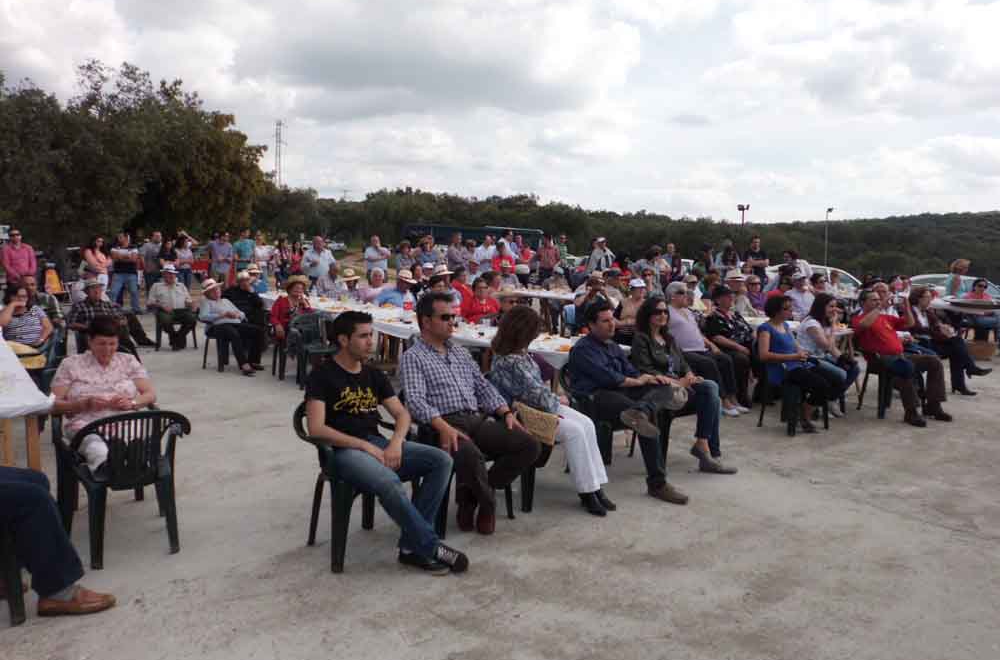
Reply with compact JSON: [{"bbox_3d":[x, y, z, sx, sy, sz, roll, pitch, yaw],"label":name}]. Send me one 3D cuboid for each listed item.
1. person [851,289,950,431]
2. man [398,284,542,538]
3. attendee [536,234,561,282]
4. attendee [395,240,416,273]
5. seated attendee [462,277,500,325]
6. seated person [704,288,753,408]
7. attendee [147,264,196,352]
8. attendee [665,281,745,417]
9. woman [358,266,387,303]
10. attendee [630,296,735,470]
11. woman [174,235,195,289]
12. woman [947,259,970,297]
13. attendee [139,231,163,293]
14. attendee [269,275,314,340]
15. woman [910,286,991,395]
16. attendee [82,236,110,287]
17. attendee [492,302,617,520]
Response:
[{"bbox_3d":[4.046,0.245,7.569,0.600,1.260,0.880,-2,7,-29],"label":"person"},{"bbox_3d":[-0.155,0.475,4.419,0.680,1.350,0.740,-5,9,-38],"label":"man"},{"bbox_3d":[0.991,-1.090,15.480,0.520,1.760,0.330,-1,7,-11],"label":"attendee"},{"bbox_3d":[-1.939,-1.035,15.578,0.480,1.660,0.360,-2,7,-30],"label":"attendee"},{"bbox_3d":[-0.193,0.031,8.800,0.500,1.260,0.720,0,7,-14],"label":"seated attendee"},{"bbox_3d":[2.357,0.212,7.616,0.550,1.250,0.800,-3,7,-33],"label":"seated person"},{"bbox_3d":[-4.796,-0.311,11.000,0.600,1.250,0.780,-2,7,-25],"label":"attendee"},{"bbox_3d":[2.028,0.170,7.452,0.850,1.270,0.580,7,9,43],"label":"attendee"},{"bbox_3d":[-1.774,-0.224,10.700,0.550,1.270,0.720,0,7,-9],"label":"woman"},{"bbox_3d":[1.367,0.407,5.656,0.530,1.240,0.870,-3,8,-37],"label":"attendee"},{"bbox_3d":[-6.847,-1.164,16.300,0.480,1.660,0.380,-2,7,-27],"label":"woman"},{"bbox_3d":[6.853,-0.313,11.336,0.380,1.550,0.480,5,8,30],"label":"woman"},{"bbox_3d":[-7.910,-1.321,17.000,0.500,1.770,0.360,-3,8,-30],"label":"attendee"},{"bbox_3d":[-2.425,-0.023,8.950,0.540,1.240,0.760,-3,8,-30],"label":"attendee"},{"bbox_3d":[5.119,0.097,8.598,0.870,1.200,0.520,6,9,39],"label":"woman"},{"bbox_3d":[-6.793,-0.741,12.661,0.460,1.650,0.340,-5,9,-40],"label":"attendee"},{"bbox_3d":[0.345,0.489,4.803,0.820,1.240,0.500,6,9,37],"label":"attendee"}]

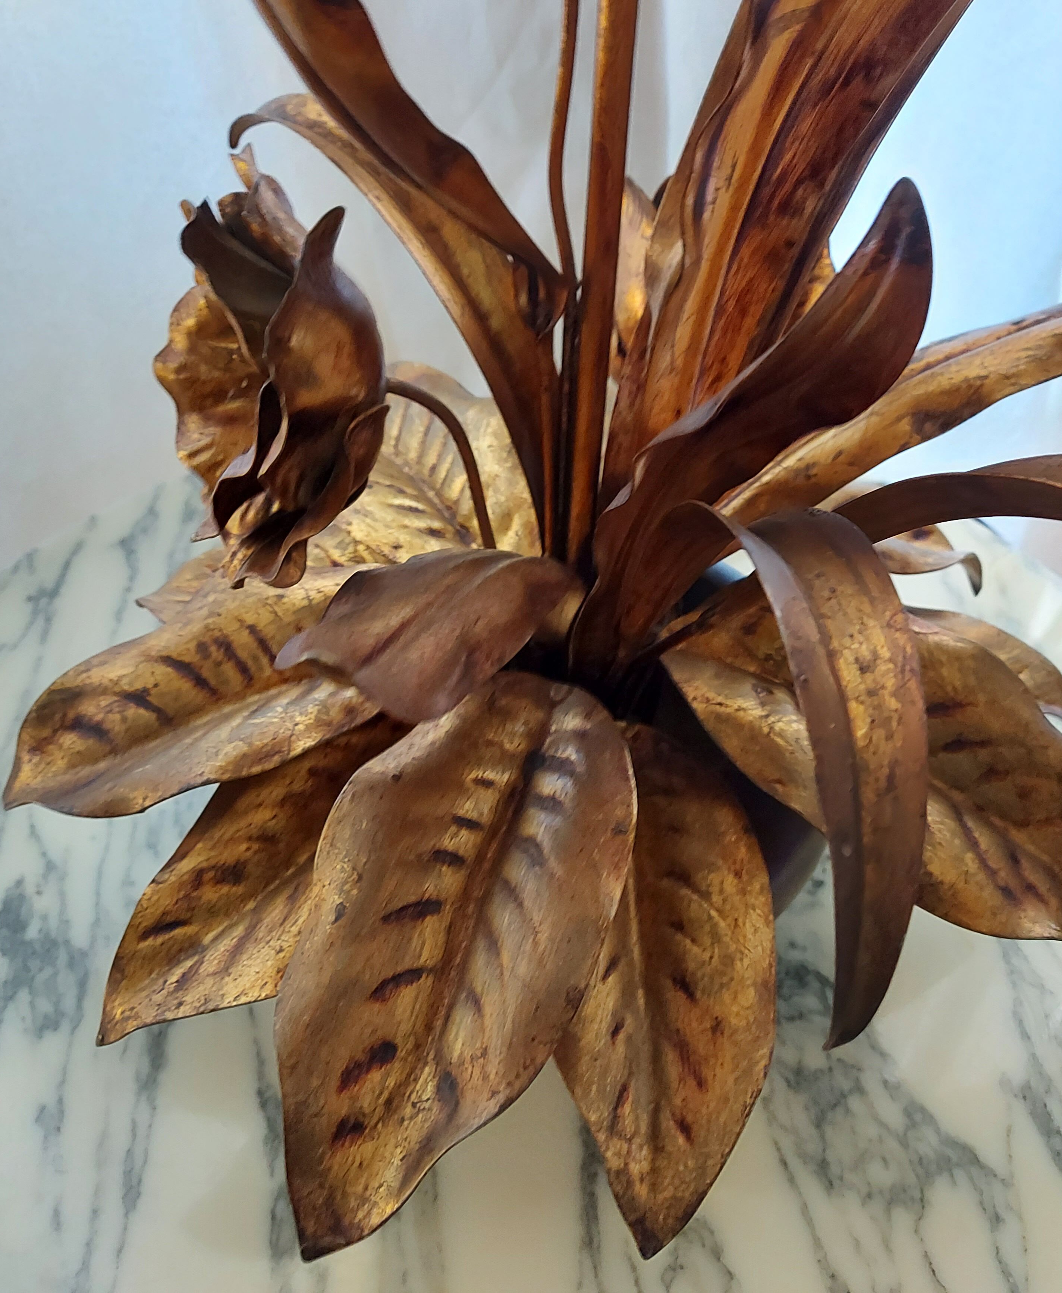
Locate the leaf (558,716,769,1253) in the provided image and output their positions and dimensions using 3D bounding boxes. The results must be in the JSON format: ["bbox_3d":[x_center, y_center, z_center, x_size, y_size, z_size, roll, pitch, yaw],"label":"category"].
[{"bbox_3d":[0.051,0.115,0.424,0.082,0.034,0.186,3,63,-4],"label":"leaf"}]

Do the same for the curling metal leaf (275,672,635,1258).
[{"bbox_3d":[-0.029,0.094,0.398,0.107,0.034,0.213,17,61,16],"label":"curling metal leaf"}]

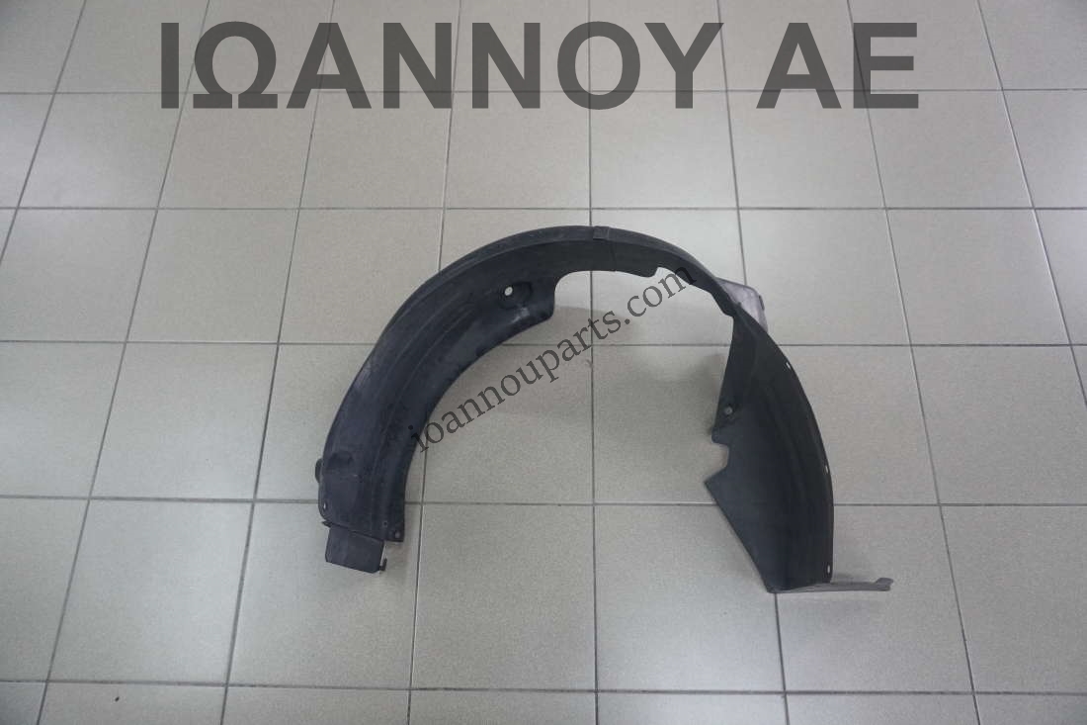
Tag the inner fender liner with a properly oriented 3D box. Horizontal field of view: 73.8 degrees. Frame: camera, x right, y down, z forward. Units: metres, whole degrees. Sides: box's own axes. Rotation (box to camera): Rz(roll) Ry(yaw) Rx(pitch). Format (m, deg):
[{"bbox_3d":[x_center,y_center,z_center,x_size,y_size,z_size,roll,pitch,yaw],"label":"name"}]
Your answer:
[{"bbox_3d":[0.099,0.078,1.309,0.923,0.267,0.627,0,69,1],"label":"inner fender liner"}]

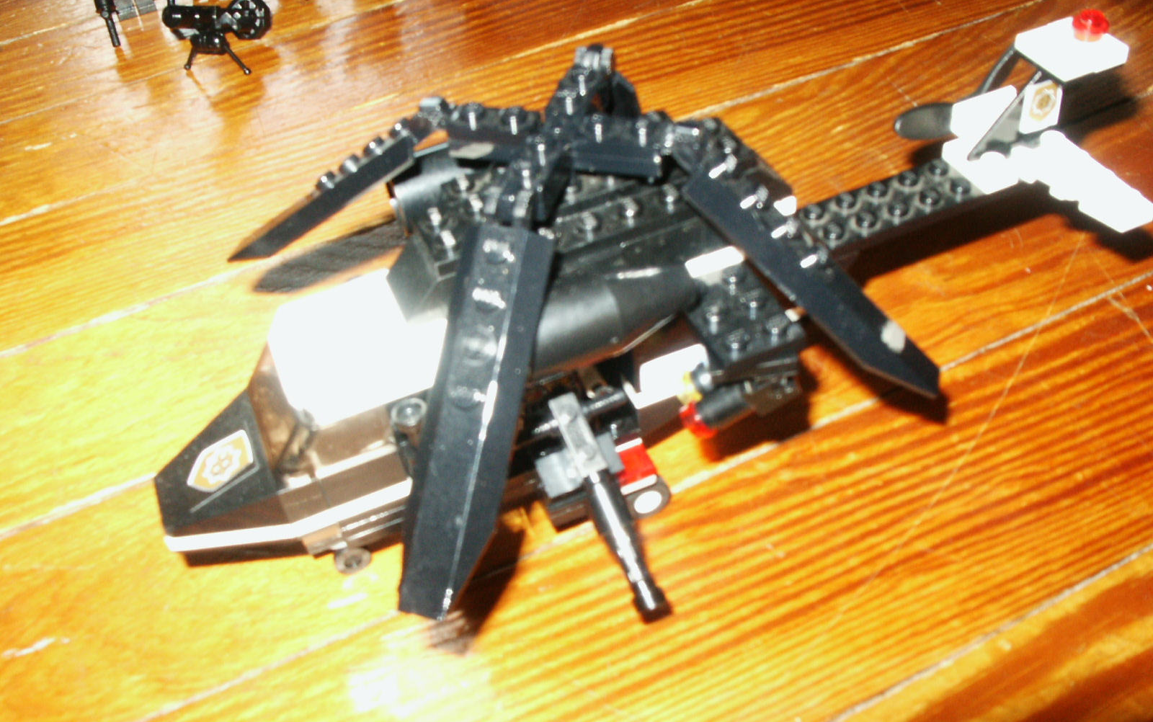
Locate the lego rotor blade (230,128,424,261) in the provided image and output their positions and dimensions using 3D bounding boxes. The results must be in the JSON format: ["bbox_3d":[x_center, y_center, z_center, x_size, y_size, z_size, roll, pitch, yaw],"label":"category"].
[{"bbox_3d":[-0.051,-0.033,0.237,0.064,0.006,0.016,-23,29,39],"label":"lego rotor blade"}]

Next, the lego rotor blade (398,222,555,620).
[{"bbox_3d":[-0.018,0.009,0.187,0.016,0.006,0.064,9,82,17],"label":"lego rotor blade"}]

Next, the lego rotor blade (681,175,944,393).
[{"bbox_3d":[0.044,-0.015,0.212,0.006,0.064,0.016,-32,23,44],"label":"lego rotor blade"}]

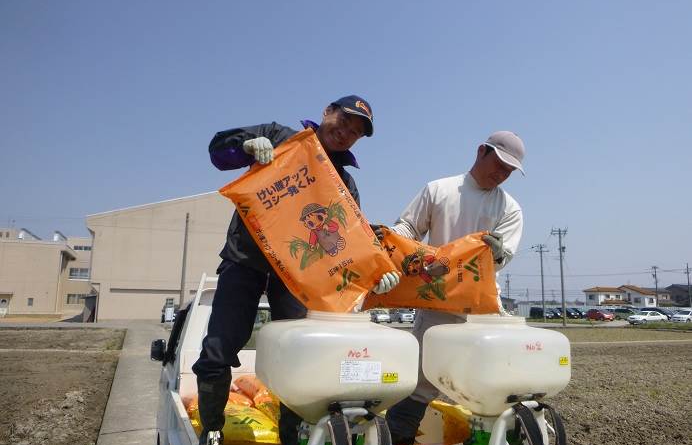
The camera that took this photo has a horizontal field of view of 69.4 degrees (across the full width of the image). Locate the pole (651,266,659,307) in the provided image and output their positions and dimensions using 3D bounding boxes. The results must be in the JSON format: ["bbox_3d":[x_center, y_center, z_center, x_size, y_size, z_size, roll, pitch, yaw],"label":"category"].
[{"bbox_3d":[61.355,13.817,98.885,1.300,10.400,0.400,2,-10,-9],"label":"pole"}]

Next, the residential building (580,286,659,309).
[{"bbox_3d":[61.989,17.790,112.604,11.000,7.100,9.500,2,-10,-12],"label":"residential building"}]

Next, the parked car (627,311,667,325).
[{"bbox_3d":[36.200,11.468,60.122,4.550,1.430,1.700,2,-10,-11],"label":"parked car"}]

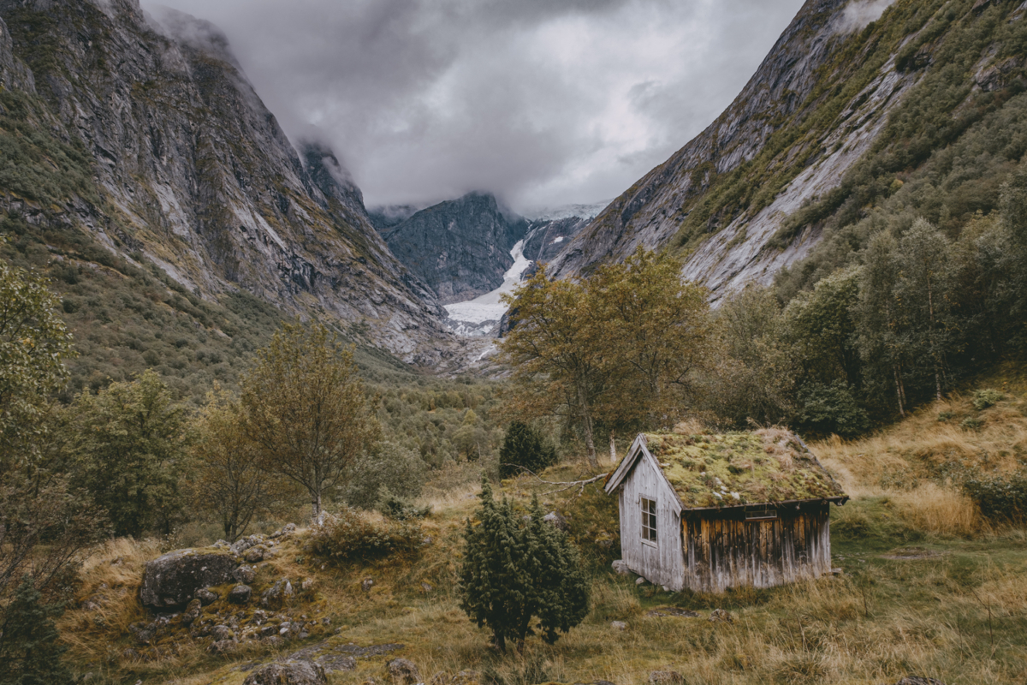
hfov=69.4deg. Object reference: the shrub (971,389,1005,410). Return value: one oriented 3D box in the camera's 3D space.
[{"bbox_3d":[21.115,2.532,33.000,1.478,0.896,1.400,-2,-4,32],"label":"shrub"}]

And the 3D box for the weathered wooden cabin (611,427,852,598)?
[{"bbox_3d":[5.172,3.880,18.260,4.676,3.362,3.278,1,-4,-21],"label":"weathered wooden cabin"}]

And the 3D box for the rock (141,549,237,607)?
[{"bbox_3d":[-6.832,4.941,15.600,2.026,1.270,1.700,1,-4,-23],"label":"rock"}]

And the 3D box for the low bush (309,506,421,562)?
[{"bbox_3d":[-3.665,4.694,18.200,2.730,1.358,1.900,0,-3,-11],"label":"low bush"}]

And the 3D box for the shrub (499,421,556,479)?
[{"bbox_3d":[0.495,3.765,26.000,1.979,1.940,1.900,0,-3,1],"label":"shrub"}]

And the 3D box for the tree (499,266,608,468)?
[{"bbox_3d":[1.422,0.872,26.500,3.797,7.072,4.000,0,-3,3],"label":"tree"}]

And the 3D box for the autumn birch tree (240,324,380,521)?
[{"bbox_3d":[-5.892,2.320,21.500,3.947,5.592,3.800,1,-3,-15],"label":"autumn birch tree"}]

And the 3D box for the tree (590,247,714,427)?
[{"bbox_3d":[5.125,0.301,27.500,4.494,7.526,4.600,-1,-3,11],"label":"tree"}]

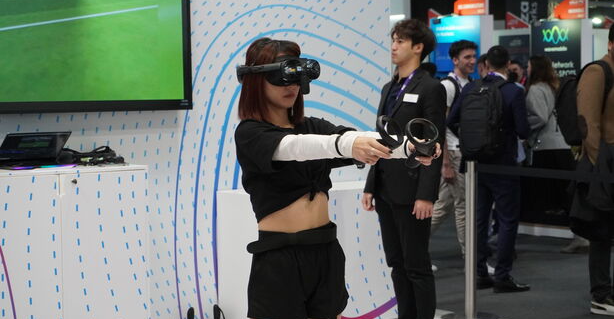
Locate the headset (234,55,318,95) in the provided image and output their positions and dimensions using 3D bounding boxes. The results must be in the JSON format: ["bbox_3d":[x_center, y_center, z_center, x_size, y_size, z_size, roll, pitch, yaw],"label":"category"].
[{"bbox_3d":[-0.094,-0.278,4.210,0.280,0.130,0.190,2,4,42],"label":"headset"}]

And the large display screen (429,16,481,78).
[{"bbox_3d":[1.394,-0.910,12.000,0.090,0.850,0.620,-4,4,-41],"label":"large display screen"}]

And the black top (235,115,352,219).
[{"bbox_3d":[-0.047,0.033,4.260,0.390,0.340,0.280,-4,4,-42],"label":"black top"}]

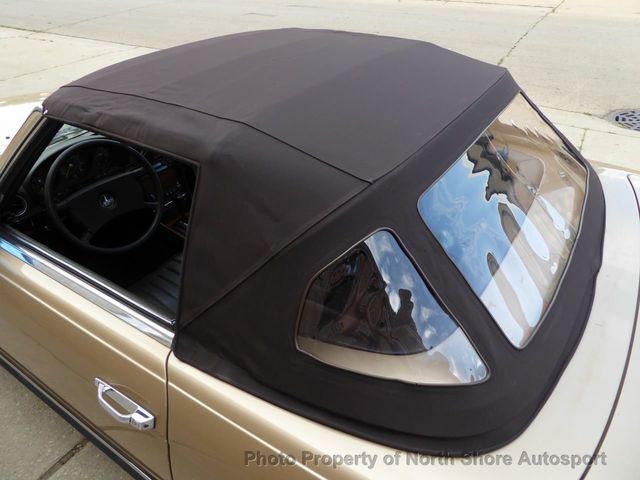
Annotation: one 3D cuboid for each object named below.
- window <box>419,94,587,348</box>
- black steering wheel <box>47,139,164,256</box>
[{"bbox_3d":[0.535,-0.141,1.185,0.370,0.060,0.930,49,46,0],"label":"window"},{"bbox_3d":[-0.768,-0.159,1.669,0.090,0.405,0.405,-5,25,40],"label":"black steering wheel"}]

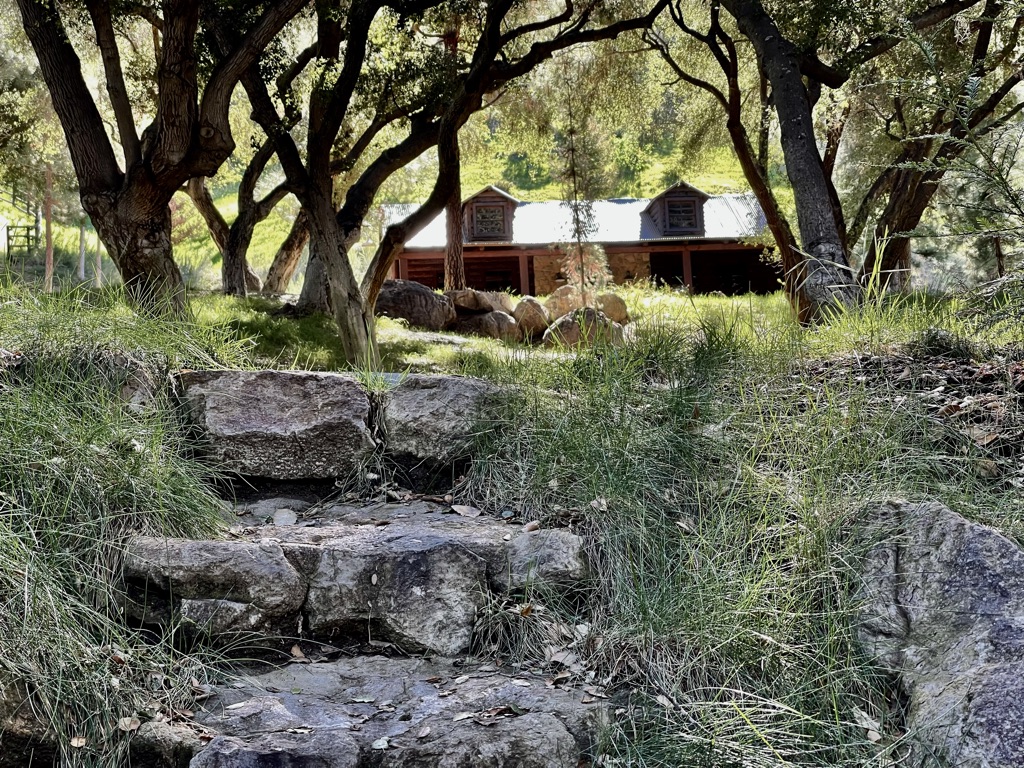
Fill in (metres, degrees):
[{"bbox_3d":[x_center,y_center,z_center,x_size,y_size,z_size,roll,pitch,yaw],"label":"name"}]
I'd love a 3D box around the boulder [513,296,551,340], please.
[{"bbox_3d":[0.181,-0.604,17.600,0.353,0.418,0.380,-1,3,0],"label":"boulder"}]

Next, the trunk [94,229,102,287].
[{"bbox_3d":[-6.552,-1.989,30.000,0.103,0.951,0.100,-1,3,0],"label":"trunk"}]

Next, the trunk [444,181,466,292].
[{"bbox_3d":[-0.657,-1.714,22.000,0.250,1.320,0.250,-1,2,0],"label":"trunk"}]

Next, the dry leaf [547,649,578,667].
[{"bbox_3d":[0.099,0.535,3.700,0.058,0.022,0.042,-1,2,0],"label":"dry leaf"}]

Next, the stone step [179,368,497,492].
[{"bbox_3d":[-0.435,0.115,4.800,0.780,0.265,0.480,-1,2,0],"label":"stone step"}]

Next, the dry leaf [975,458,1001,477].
[{"bbox_3d":[1.180,0.207,4.700,0.060,0.028,0.045,-1,2,0],"label":"dry leaf"}]

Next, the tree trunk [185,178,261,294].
[{"bbox_3d":[-3.353,-1.714,22.000,0.860,1.395,0.500,-1,3,0],"label":"tree trunk"}]

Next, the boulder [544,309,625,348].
[{"bbox_3d":[0.643,-0.491,16.900,0.741,0.366,0.620,-1,3,0],"label":"boulder"}]

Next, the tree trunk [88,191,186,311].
[{"bbox_3d":[-2.018,-0.719,10.200,0.470,0.640,0.420,-1,2,0],"label":"tree trunk"}]

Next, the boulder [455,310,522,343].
[{"bbox_3d":[-0.213,-0.518,17.200,0.618,0.300,0.500,-1,3,0],"label":"boulder"}]

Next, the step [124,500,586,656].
[{"bbox_3d":[-0.320,0.415,4.100,0.920,0.240,0.720,-1,2,0],"label":"step"}]

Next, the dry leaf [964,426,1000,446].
[{"bbox_3d":[1.044,0.117,4.200,0.078,0.020,0.060,-1,3,0],"label":"dry leaf"}]

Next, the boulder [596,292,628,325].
[{"bbox_3d":[0.989,-0.748,19.000,0.361,0.341,0.380,-1,3,0],"label":"boulder"}]

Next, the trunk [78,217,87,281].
[{"bbox_3d":[-6.352,-2.004,28.000,0.090,0.950,0.090,-1,2,0],"label":"trunk"}]

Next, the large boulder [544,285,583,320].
[{"bbox_3d":[0.480,-0.723,17.000,0.450,0.360,0.420,-1,2,0],"label":"large boulder"}]

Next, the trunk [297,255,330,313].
[{"bbox_3d":[-1.661,-0.849,16.000,0.321,0.490,0.320,-1,3,0],"label":"trunk"}]

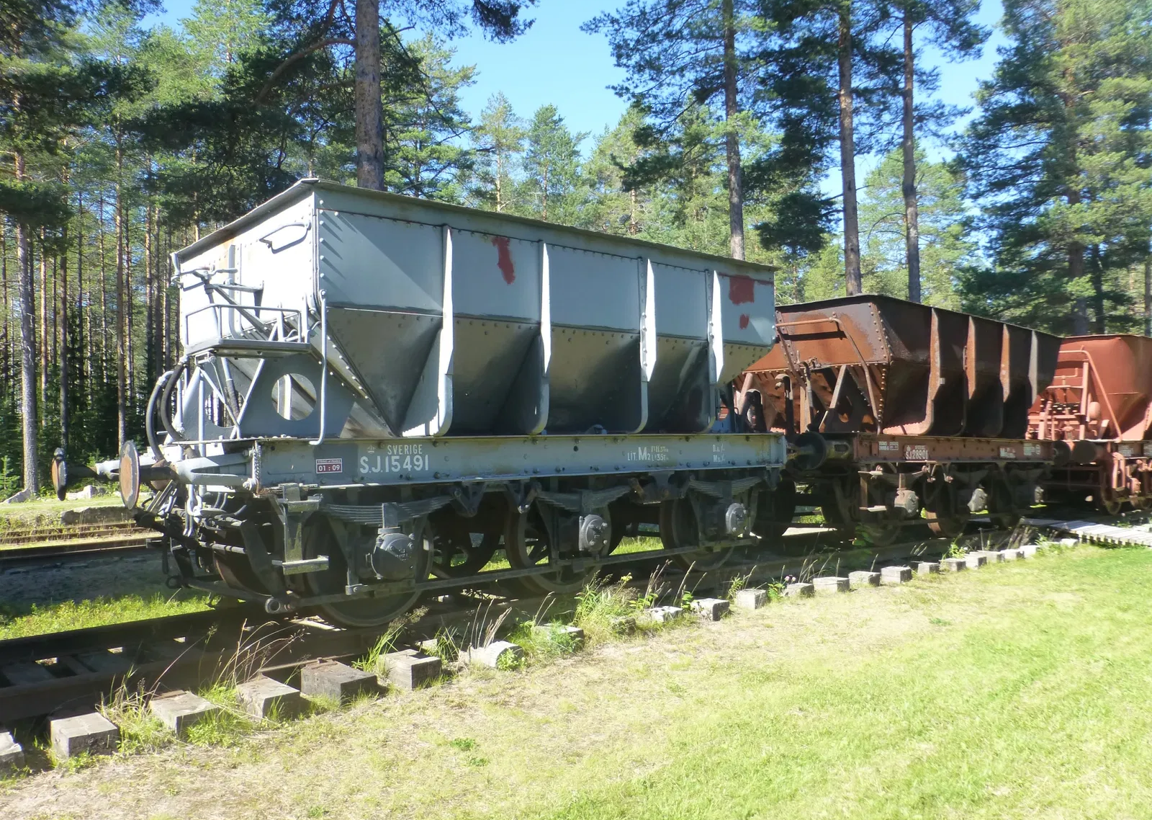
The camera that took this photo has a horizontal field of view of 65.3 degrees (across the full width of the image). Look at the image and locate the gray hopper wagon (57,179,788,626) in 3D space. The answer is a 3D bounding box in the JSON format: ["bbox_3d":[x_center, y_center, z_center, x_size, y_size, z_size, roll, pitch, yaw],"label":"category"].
[{"bbox_3d":[-0.637,0.115,7.915,6.633,2.847,2.585,1,-4,-42],"label":"gray hopper wagon"}]

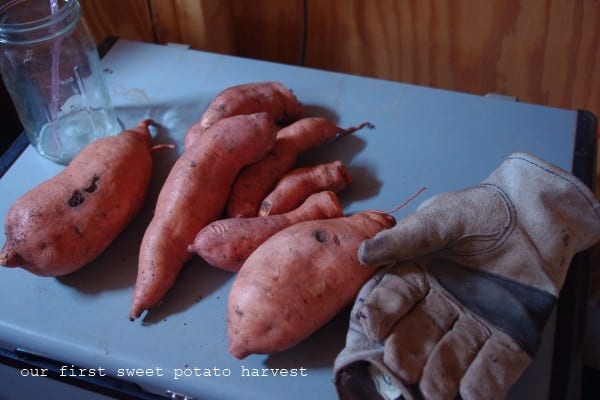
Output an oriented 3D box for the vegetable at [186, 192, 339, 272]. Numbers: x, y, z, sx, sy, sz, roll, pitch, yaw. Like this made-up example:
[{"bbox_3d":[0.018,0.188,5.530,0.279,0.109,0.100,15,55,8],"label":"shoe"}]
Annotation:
[{"bbox_3d":[-0.027,0.028,0.631,0.145,0.042,0.047,-18,49,-13],"label":"vegetable"}]

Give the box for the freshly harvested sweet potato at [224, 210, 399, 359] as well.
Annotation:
[{"bbox_3d":[0.012,0.057,0.576,0.186,0.078,0.078,-32,53,-23],"label":"freshly harvested sweet potato"}]

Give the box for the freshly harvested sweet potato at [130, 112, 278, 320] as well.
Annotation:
[{"bbox_3d":[-0.102,-0.001,0.649,0.063,0.062,0.243,20,52,21],"label":"freshly harvested sweet potato"}]

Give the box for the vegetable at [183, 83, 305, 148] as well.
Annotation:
[{"bbox_3d":[-0.063,-0.093,0.743,0.137,0.047,0.053,-28,51,-20],"label":"vegetable"}]

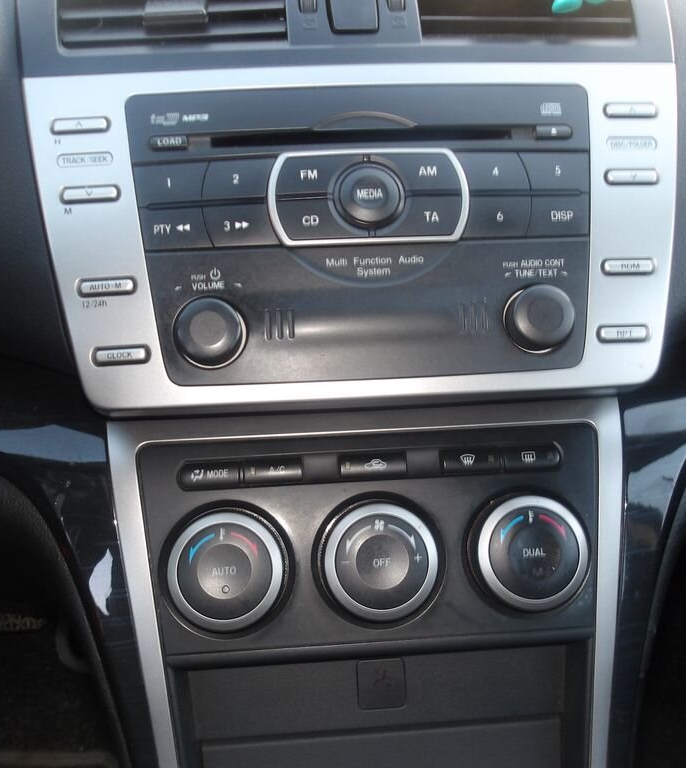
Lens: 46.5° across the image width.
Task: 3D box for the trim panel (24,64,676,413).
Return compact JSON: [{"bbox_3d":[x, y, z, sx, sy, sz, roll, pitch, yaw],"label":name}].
[{"bbox_3d":[0.010,-0.061,0.338,0.279,0.145,0.030,-3,-8,-4],"label":"trim panel"}]

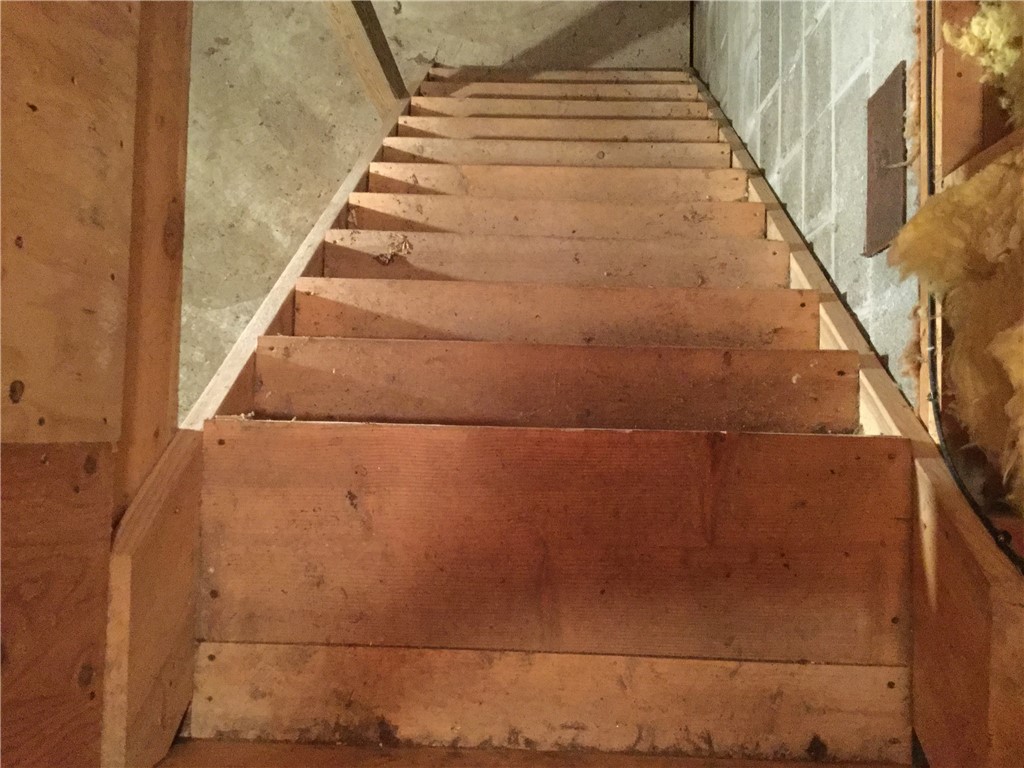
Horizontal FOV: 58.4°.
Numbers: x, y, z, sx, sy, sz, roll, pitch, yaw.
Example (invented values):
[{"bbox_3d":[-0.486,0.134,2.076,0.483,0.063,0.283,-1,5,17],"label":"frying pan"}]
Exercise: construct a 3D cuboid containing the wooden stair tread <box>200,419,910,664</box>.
[{"bbox_3d":[0.050,0.203,1.202,0.912,0.038,0.286,1,87,2],"label":"wooden stair tread"}]

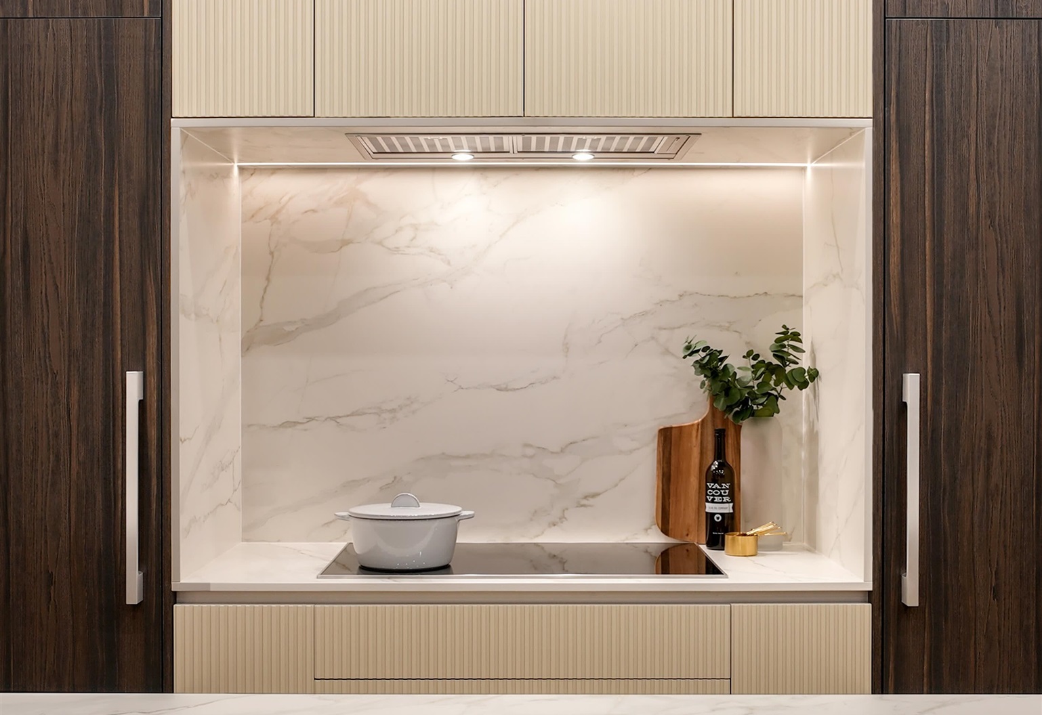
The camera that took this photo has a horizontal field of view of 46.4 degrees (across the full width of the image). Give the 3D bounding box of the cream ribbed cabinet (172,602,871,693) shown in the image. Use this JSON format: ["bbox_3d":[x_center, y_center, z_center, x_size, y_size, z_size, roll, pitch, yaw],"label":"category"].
[{"bbox_3d":[0.004,0.942,2.980,1.542,0.800,0.600,0,0,0],"label":"cream ribbed cabinet"}]

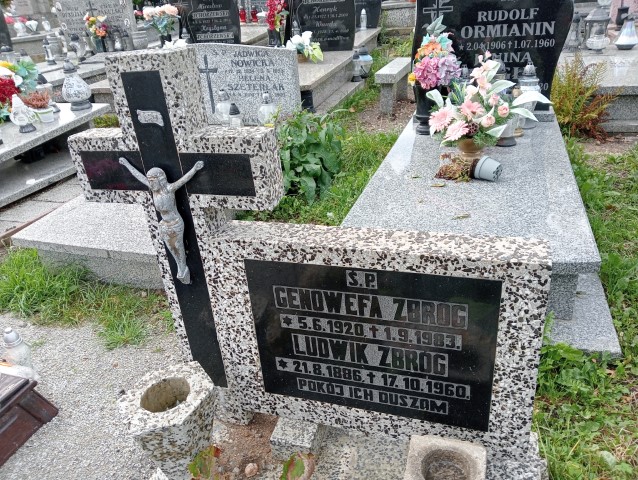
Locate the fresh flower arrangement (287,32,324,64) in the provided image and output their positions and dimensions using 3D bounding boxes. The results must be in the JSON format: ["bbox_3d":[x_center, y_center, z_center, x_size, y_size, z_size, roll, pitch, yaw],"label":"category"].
[{"bbox_3d":[-0.166,-2.211,5.925,0.380,0.330,0.290,4,27,19],"label":"fresh flower arrangement"}]

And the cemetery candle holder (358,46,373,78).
[{"bbox_3d":[0.555,-2.131,6.165,0.170,0.335,0.170,4,27,18],"label":"cemetery candle holder"}]

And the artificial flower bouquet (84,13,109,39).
[{"bbox_3d":[-2.670,-2.574,6.200,0.260,0.300,0.210,4,27,18],"label":"artificial flower bouquet"}]

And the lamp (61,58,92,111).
[{"bbox_3d":[-1.900,-1.213,4.021,0.226,0.367,0.226,4,27,19],"label":"lamp"}]

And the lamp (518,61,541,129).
[{"bbox_3d":[1.205,-0.823,2.923,0.122,0.358,0.122,4,27,19],"label":"lamp"}]

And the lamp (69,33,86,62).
[{"bbox_3d":[-2.720,-2.186,5.853,0.125,0.290,0.125,4,27,18],"label":"lamp"}]

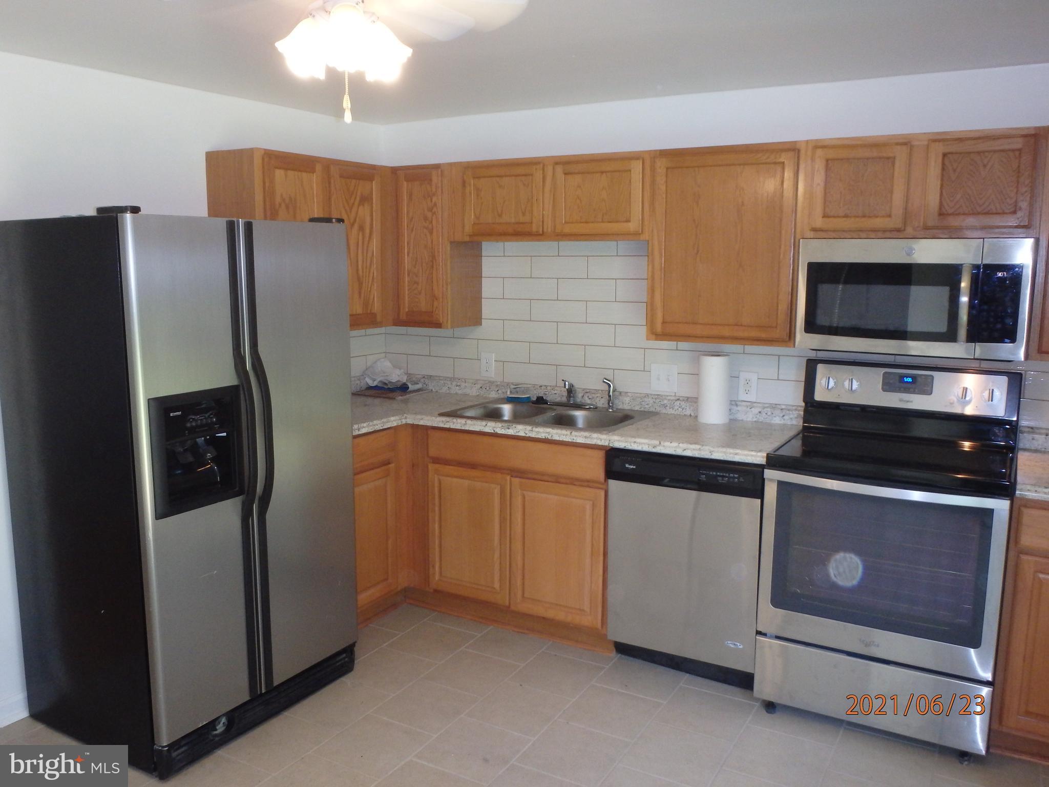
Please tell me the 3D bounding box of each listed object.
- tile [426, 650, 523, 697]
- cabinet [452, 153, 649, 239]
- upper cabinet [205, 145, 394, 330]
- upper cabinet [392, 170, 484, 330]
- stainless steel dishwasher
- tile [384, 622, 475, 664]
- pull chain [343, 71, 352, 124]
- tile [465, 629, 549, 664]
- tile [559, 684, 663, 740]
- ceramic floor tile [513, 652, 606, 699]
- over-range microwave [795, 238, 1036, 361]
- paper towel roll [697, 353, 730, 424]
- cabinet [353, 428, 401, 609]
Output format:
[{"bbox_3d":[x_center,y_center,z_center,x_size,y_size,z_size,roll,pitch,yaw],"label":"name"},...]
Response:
[{"bbox_3d":[-0.207,1.123,3.408,0.298,0.010,0.297,5,10,30],"label":"tile"},{"bbox_3d":[0.148,-0.864,3.823,0.989,0.356,0.305,5,10,29],"label":"cabinet"},{"bbox_3d":[-0.973,-0.669,3.880,0.312,0.767,0.865,5,11,30],"label":"upper cabinet"},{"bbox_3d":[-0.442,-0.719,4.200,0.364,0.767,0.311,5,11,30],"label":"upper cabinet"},{"bbox_3d":[0.745,0.652,3.527,0.604,0.885,0.610,5,10,29],"label":"stainless steel dishwasher"},{"bbox_3d":[-0.397,1.077,3.675,0.299,0.010,0.297,5,11,30],"label":"tile"},{"bbox_3d":[-0.376,-0.628,1.800,0.018,0.116,0.018,0,9,0],"label":"pull chain"},{"bbox_3d":[-0.057,1.080,3.658,0.299,0.010,0.297,5,11,30],"label":"tile"},{"bbox_3d":[0.321,1.170,3.118,0.298,0.010,0.297,5,10,30],"label":"tile"},{"bbox_3d":[0.133,1.125,3.386,0.299,0.010,0.297,5,11,30],"label":"ceramic floor tile"},{"bbox_3d":[1.424,-0.361,3.110,0.747,0.399,0.390,5,11,30],"label":"over-range microwave"},{"bbox_3d":[0.813,-0.019,3.618,0.123,0.279,0.123,0,9,0],"label":"paper towel roll"},{"bbox_3d":[-0.944,0.555,3.828,0.610,0.795,0.485,5,10,29],"label":"cabinet"}]

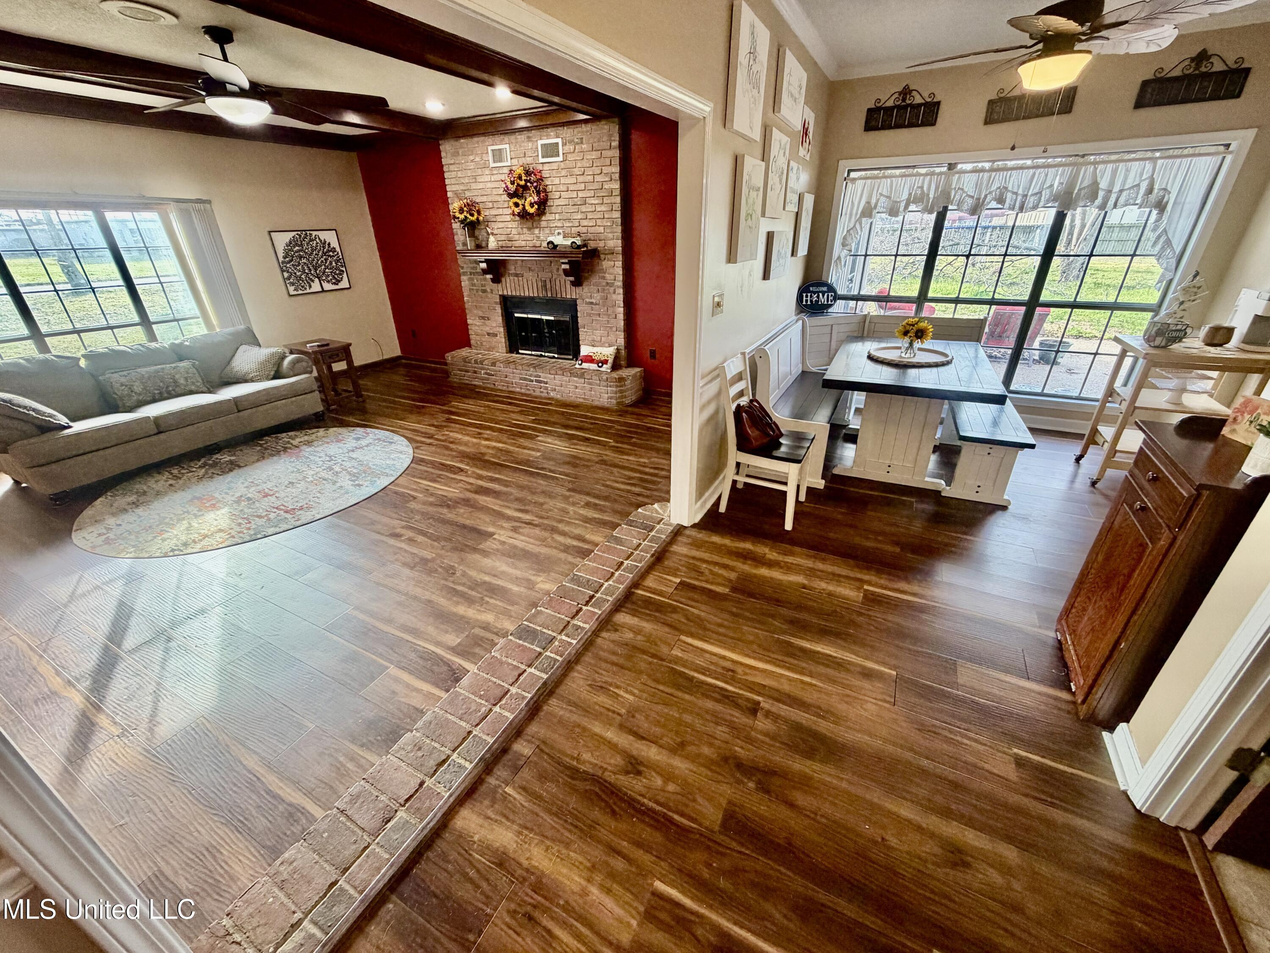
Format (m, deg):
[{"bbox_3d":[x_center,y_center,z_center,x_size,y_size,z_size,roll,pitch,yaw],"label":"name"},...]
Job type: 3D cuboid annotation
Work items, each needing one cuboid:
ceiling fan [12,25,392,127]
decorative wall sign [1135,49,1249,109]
[{"bbox_3d":[-2.355,-2.316,3.006,1.700,0.445,1.700,12,29,25],"label":"ceiling fan"},{"bbox_3d":[3.670,-2.620,3.364,0.535,0.298,0.029,11,28,25],"label":"decorative wall sign"}]

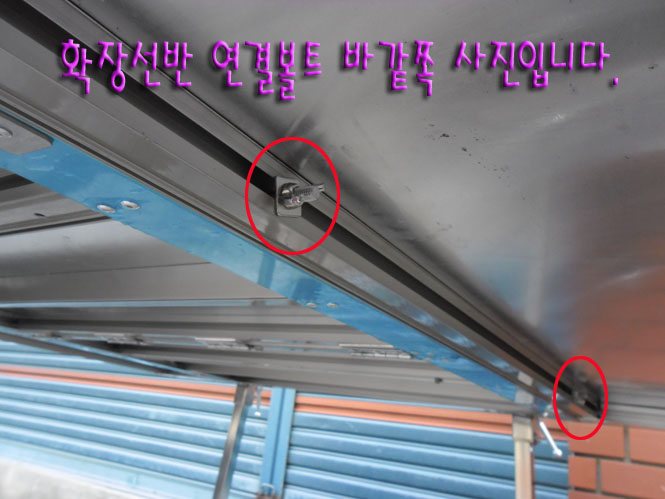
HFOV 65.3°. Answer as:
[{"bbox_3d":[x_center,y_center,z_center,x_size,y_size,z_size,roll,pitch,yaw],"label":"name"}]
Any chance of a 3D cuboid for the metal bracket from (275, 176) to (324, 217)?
[{"bbox_3d":[-0.017,-0.030,0.286,0.020,0.022,0.024,-5,0,33],"label":"metal bracket"}]

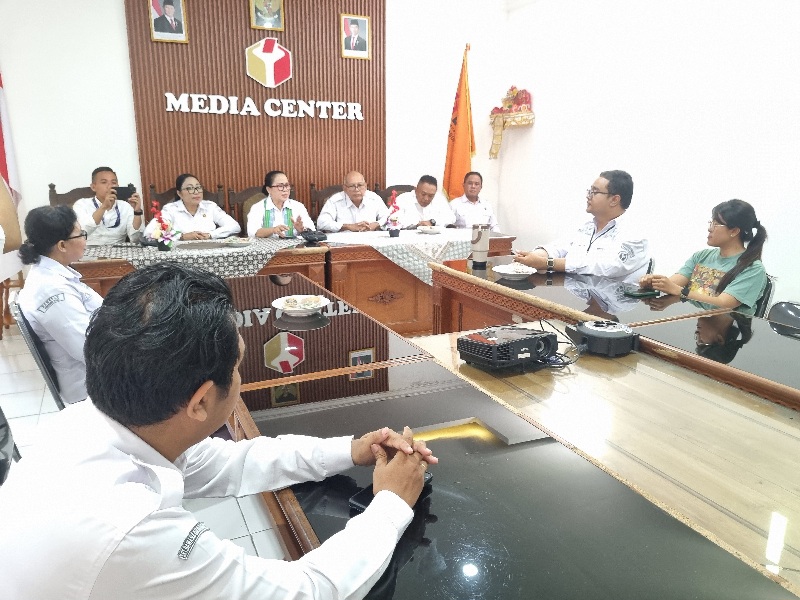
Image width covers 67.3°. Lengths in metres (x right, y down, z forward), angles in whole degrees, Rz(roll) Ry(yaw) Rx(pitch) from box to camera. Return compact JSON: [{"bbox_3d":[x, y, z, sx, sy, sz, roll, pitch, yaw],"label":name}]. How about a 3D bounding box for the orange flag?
[{"bbox_3d":[0.624,-1.798,6.291,0.360,1.640,0.230,-6,15,-25],"label":"orange flag"}]

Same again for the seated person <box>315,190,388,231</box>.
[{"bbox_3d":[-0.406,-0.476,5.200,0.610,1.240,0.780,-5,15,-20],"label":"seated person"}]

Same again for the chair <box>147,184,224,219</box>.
[{"bbox_3d":[-1.599,-0.315,4.722,0.580,1.130,0.580,-7,16,-29],"label":"chair"}]

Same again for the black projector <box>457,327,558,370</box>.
[{"bbox_3d":[0.368,0.163,2.069,0.275,0.082,0.212,-8,11,-31],"label":"black projector"}]

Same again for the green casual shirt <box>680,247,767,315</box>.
[{"bbox_3d":[1.519,0.011,2.844,0.310,0.530,0.430,-7,16,-29],"label":"green casual shirt"}]

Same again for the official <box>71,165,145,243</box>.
[{"bbox_3d":[-2.080,-0.303,4.365,0.520,1.270,0.660,-6,15,-26],"label":"official"}]

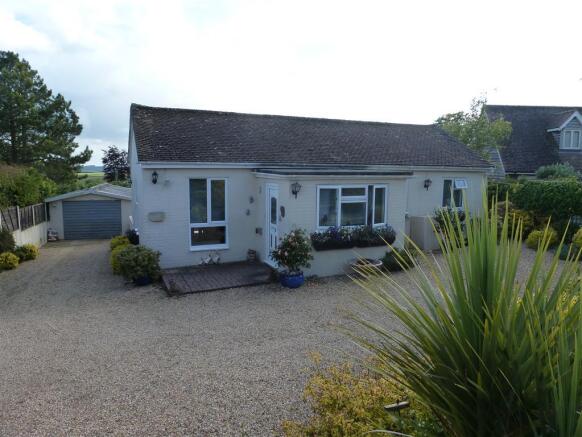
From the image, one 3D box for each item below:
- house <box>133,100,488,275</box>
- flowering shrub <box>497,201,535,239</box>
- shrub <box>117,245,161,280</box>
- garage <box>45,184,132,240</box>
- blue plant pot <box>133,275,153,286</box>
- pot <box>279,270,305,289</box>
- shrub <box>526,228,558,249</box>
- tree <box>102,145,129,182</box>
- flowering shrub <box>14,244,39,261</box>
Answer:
[{"bbox_3d":[1.037,-1.305,13.835,11.900,4.500,7.940,-3,7,-24],"label":"house"},{"bbox_3d":[8.675,0.077,15.600,1.350,1.450,1.300,-3,7,-24],"label":"flowering shrub"},{"bbox_3d":[-3.438,0.981,9.100,0.950,0.800,0.900,-3,7,-24],"label":"shrub"},{"bbox_3d":[-10.933,-0.561,23.445,4.200,2.500,6.300,-2,7,-16],"label":"garage"},{"bbox_3d":[-3.311,1.382,9.000,0.460,0.280,0.460,-3,7,-24],"label":"blue plant pot"},{"bbox_3d":[0.033,1.354,8.920,0.520,0.370,0.520,0,7,0],"label":"pot"},{"bbox_3d":[8.660,0.706,13.900,1.000,0.720,0.950,-3,7,-24],"label":"shrub"},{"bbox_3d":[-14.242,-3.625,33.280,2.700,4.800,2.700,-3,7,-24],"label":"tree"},{"bbox_3d":[-8.321,1.070,12.700,0.720,0.500,0.660,-3,7,-24],"label":"flowering shrub"}]

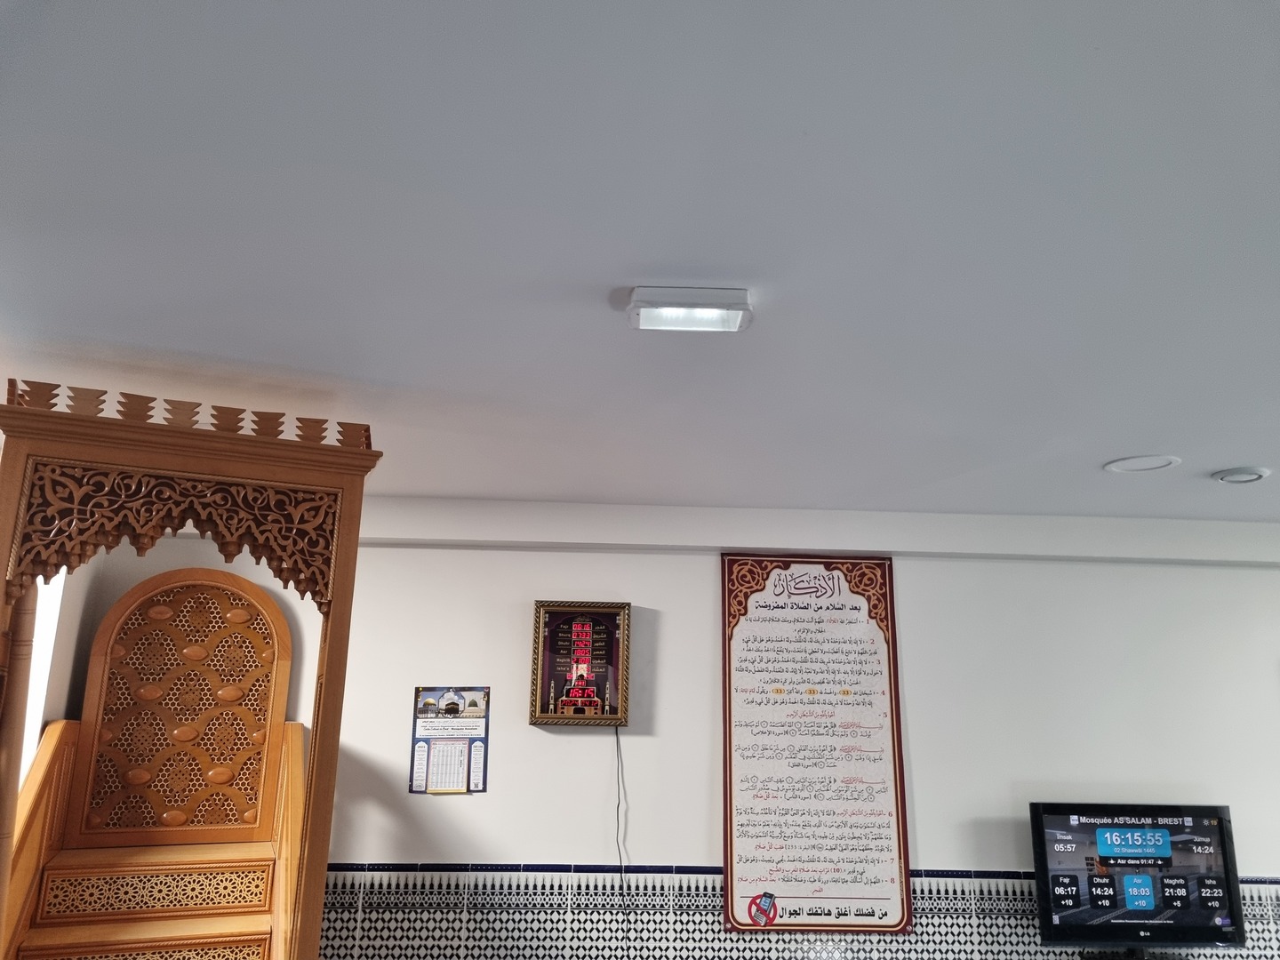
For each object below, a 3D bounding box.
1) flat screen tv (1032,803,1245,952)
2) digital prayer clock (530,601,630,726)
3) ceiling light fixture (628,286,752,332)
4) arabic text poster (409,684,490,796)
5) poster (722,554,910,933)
[{"bbox_3d":[1.898,1.517,3.710,0.782,0.504,0.075,2,-14,-2],"label":"flat screen tv"},{"bbox_3d":[-0.243,0.759,3.979,0.399,0.503,0.045,2,-16,-2],"label":"digital prayer clock"},{"bbox_3d":[0.113,-0.394,2.215,0.284,0.060,0.130,2,-16,-2],"label":"ceiling light fixture"},{"bbox_3d":[-0.764,1.049,3.889,0.307,0.409,0.010,2,-16,-2],"label":"arabic text poster"},{"bbox_3d":[0.711,1.045,3.956,0.740,1.489,0.015,2,-16,-2],"label":"poster"}]

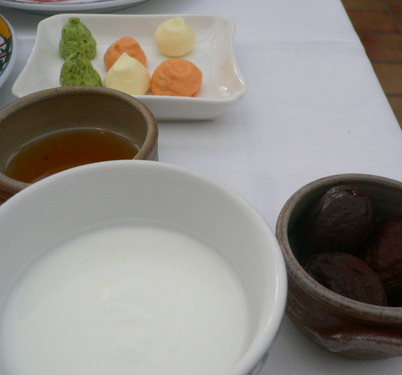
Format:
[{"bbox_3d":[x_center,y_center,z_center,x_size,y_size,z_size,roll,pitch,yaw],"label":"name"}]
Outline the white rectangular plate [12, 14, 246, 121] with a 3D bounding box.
[{"bbox_3d":[-0.051,-0.097,0.402,0.166,0.026,0.127,-1,44,-4],"label":"white rectangular plate"}]

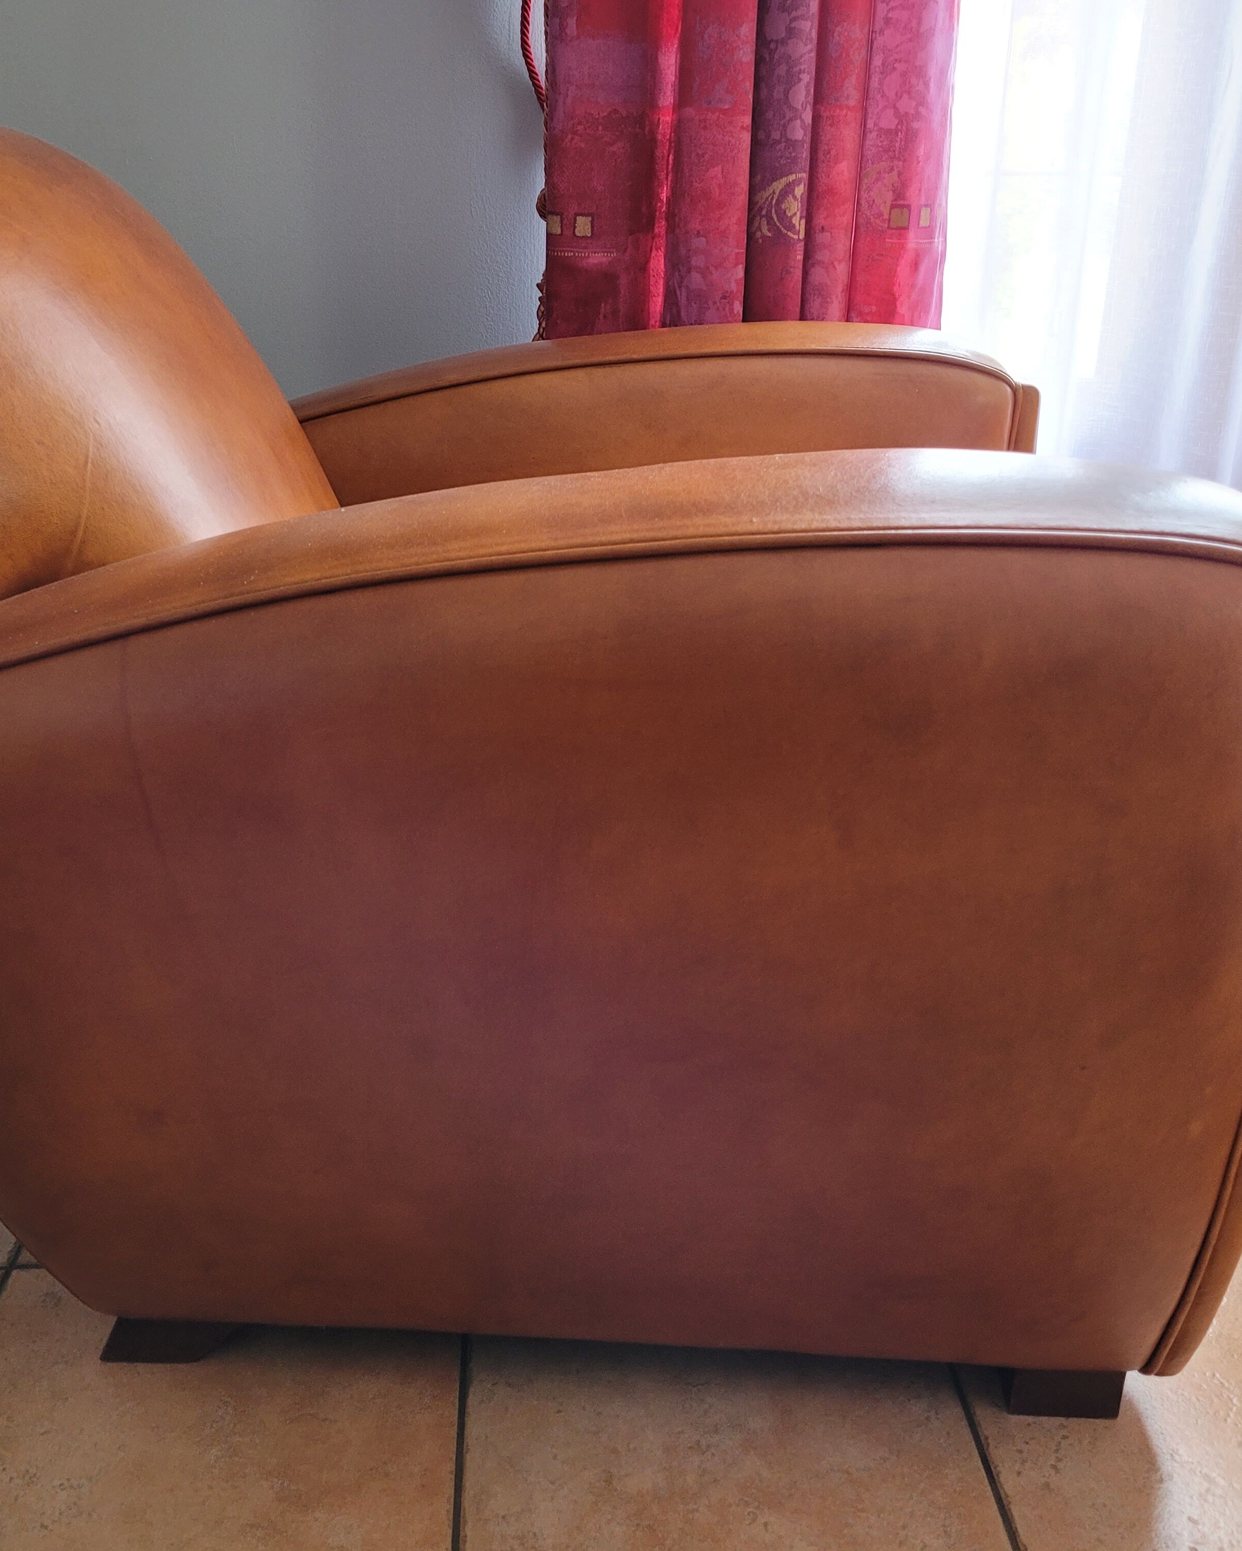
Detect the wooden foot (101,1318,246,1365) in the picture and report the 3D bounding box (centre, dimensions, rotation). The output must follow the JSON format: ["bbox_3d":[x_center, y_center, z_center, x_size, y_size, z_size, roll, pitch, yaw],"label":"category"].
[{"bbox_3d":[-0.298,0.359,1.054,0.090,0.044,0.068,2,21,2],"label":"wooden foot"}]

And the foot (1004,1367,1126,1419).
[{"bbox_3d":[0.289,0.382,1.030,0.069,0.044,0.068,2,21,2],"label":"foot"}]

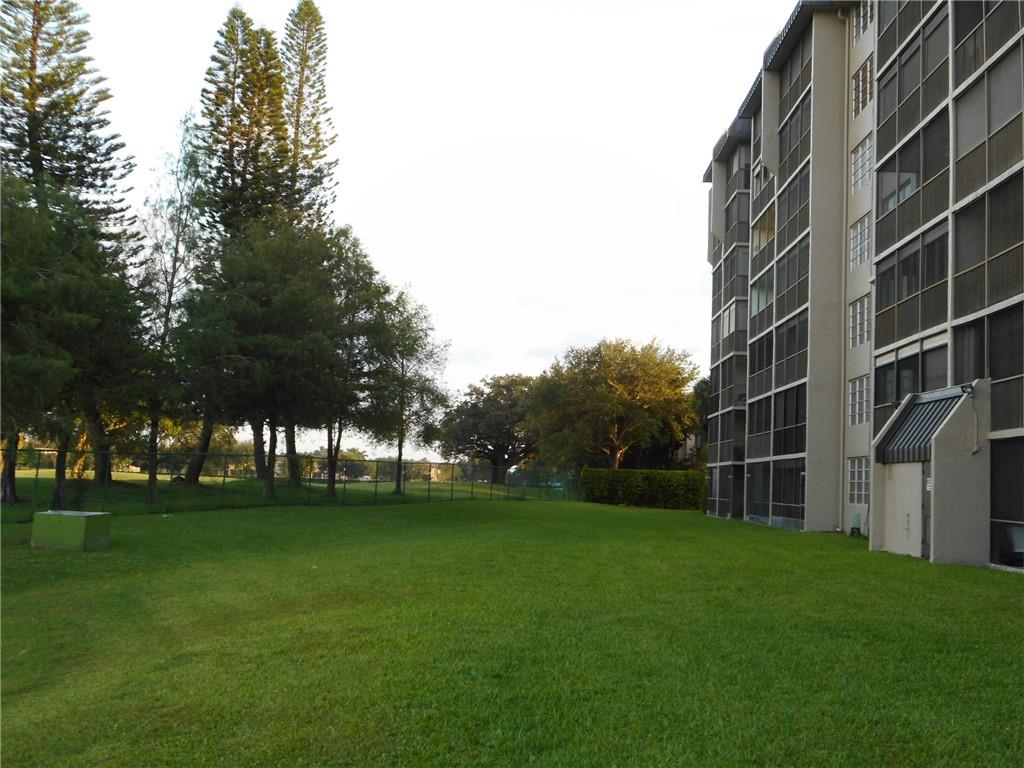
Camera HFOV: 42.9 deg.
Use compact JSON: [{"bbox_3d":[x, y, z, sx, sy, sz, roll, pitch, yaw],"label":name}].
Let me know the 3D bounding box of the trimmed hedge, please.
[{"bbox_3d":[8.367,6.719,82.500,8.000,2.450,1.500,2,-4,1],"label":"trimmed hedge"}]

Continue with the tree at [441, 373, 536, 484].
[{"bbox_3d":[-1.858,4.287,124.000,10.200,10.300,10.200,2,-4,1],"label":"tree"}]

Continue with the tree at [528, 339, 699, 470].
[{"bbox_3d":[7.486,2.729,96.000,12.000,12.100,11.500,2,-4,1],"label":"tree"}]

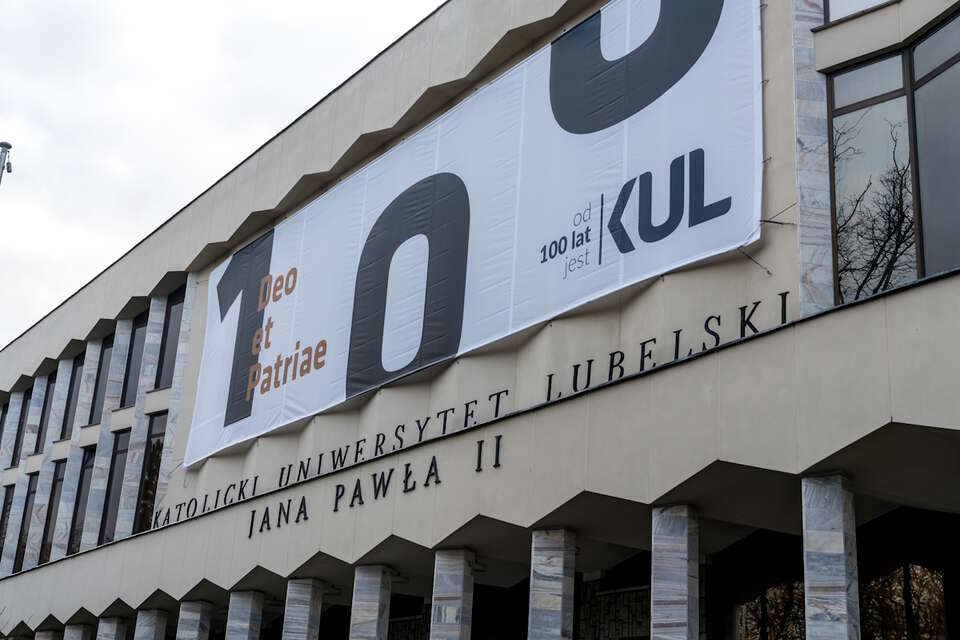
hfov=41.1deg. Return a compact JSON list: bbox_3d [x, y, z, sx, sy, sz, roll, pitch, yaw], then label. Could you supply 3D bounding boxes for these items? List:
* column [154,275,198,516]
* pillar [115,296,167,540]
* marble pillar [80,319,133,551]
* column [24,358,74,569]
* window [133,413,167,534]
[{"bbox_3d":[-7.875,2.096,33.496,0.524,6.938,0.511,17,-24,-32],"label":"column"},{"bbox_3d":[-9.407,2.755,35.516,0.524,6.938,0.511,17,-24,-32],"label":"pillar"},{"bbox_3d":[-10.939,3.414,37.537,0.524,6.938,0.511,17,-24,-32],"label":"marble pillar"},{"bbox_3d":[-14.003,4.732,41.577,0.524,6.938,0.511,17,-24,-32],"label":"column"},{"bbox_3d":[-8.858,4.217,34.437,1.048,3.393,0.160,-13,-26,37],"label":"window"}]

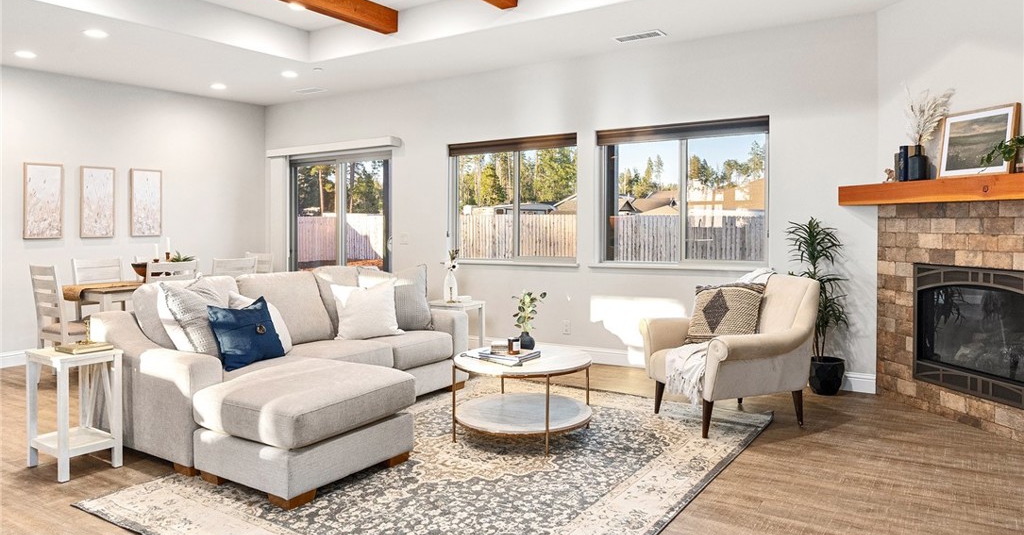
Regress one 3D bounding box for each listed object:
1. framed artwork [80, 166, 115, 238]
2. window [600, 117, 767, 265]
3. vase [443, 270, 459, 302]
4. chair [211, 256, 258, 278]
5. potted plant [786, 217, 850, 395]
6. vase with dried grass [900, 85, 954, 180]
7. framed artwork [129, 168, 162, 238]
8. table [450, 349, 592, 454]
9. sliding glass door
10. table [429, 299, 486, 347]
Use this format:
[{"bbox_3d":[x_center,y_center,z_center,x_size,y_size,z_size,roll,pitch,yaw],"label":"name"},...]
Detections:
[{"bbox_3d":[-4.131,-0.649,6.812,0.038,0.703,0.306,2,5,33],"label":"framed artwork"},{"bbox_3d":[1.411,-0.600,5.795,1.480,1.207,0.120,2,3,32],"label":"window"},{"bbox_3d":[-0.535,0.162,5.954,0.115,0.275,0.115,2,3,32],"label":"vase"},{"bbox_3d":[-2.639,0.394,6.146,0.560,0.975,0.470,1,3,33],"label":"chair"},{"bbox_3d":[2.275,0.275,5.060,0.430,1.310,0.420,2,3,32],"label":"potted plant"},{"bbox_3d":[2.658,-0.854,4.367,0.260,0.608,0.320,-1,2,-13],"label":"vase with dried grass"},{"bbox_3d":[-3.862,-0.679,7.221,0.038,0.703,0.313,2,5,33],"label":"framed artwork"},{"bbox_3d":[0.068,0.771,4.089,0.835,0.475,0.835,-1,2,0],"label":"table"},{"bbox_3d":[-2.001,-0.258,7.760,1.620,2.040,0.110,1,3,33],"label":"sliding glass door"},{"bbox_3d":[-0.502,0.598,5.893,0.420,0.595,0.340,2,3,32],"label":"table"}]

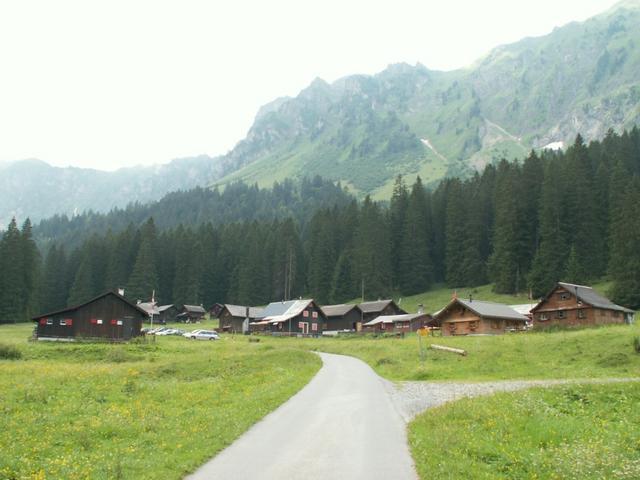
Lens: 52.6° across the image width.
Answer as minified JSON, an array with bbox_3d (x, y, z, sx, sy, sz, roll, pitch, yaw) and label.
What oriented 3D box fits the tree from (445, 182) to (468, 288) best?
[{"bbox_3d":[35.276,-2.157,168.082,6.500,28.560,6.500,-2,-10,12],"label":"tree"}]

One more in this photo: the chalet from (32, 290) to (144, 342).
[{"bbox_3d":[-26.418,9.192,75.689,12.500,5.500,10.000,3,-11,-17],"label":"chalet"}]

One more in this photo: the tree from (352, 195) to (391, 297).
[{"bbox_3d":[13.780,1.957,174.427,8.500,28.150,8.500,0,-10,5],"label":"tree"}]

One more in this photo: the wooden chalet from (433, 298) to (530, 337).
[{"bbox_3d":[22.589,11.167,90.590,12.000,5.100,7.750,9,-14,-41],"label":"wooden chalet"}]

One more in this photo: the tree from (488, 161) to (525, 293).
[{"bbox_3d":[40.120,-3.100,139.200,7.960,28.740,7.960,-2,-9,16],"label":"tree"}]

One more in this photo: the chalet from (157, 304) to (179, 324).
[{"bbox_3d":[-33.920,16.060,140.060,4.500,4.200,5.000,7,-11,-39],"label":"chalet"}]

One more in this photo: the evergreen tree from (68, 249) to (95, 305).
[{"bbox_3d":[-61.840,11.050,167.090,7.700,16.780,7.700,3,-9,-20],"label":"evergreen tree"}]

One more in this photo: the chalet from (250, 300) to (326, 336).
[{"bbox_3d":[-5.156,13.126,107.651,8.800,5.900,11.800,8,-13,-37],"label":"chalet"}]

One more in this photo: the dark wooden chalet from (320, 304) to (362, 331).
[{"bbox_3d":[3.343,14.450,118.881,5.200,4.900,9.600,9,-13,-40],"label":"dark wooden chalet"}]

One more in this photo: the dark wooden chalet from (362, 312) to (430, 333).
[{"bbox_3d":[12.040,13.060,101.460,5.500,3.100,10.300,8,-12,-44],"label":"dark wooden chalet"}]

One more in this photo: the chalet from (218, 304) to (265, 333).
[{"bbox_3d":[-12.400,13.540,110.480,8.000,4.800,5.500,6,-10,-36],"label":"chalet"}]

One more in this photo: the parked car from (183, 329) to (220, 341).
[{"bbox_3d":[-15.131,12.194,83.136,4.500,1.470,1.750,7,-12,-31],"label":"parked car"}]

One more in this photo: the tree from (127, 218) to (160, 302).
[{"bbox_3d":[-52.193,6.366,191.840,8.500,26.050,8.500,3,-11,-15],"label":"tree"}]

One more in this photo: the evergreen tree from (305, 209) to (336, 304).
[{"bbox_3d":[0.420,4.620,181.270,8.340,26.230,8.340,0,-8,0],"label":"evergreen tree"}]

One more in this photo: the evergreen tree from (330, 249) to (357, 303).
[{"bbox_3d":[6.260,9.410,172.360,6.910,14.420,6.910,0,-8,2],"label":"evergreen tree"}]

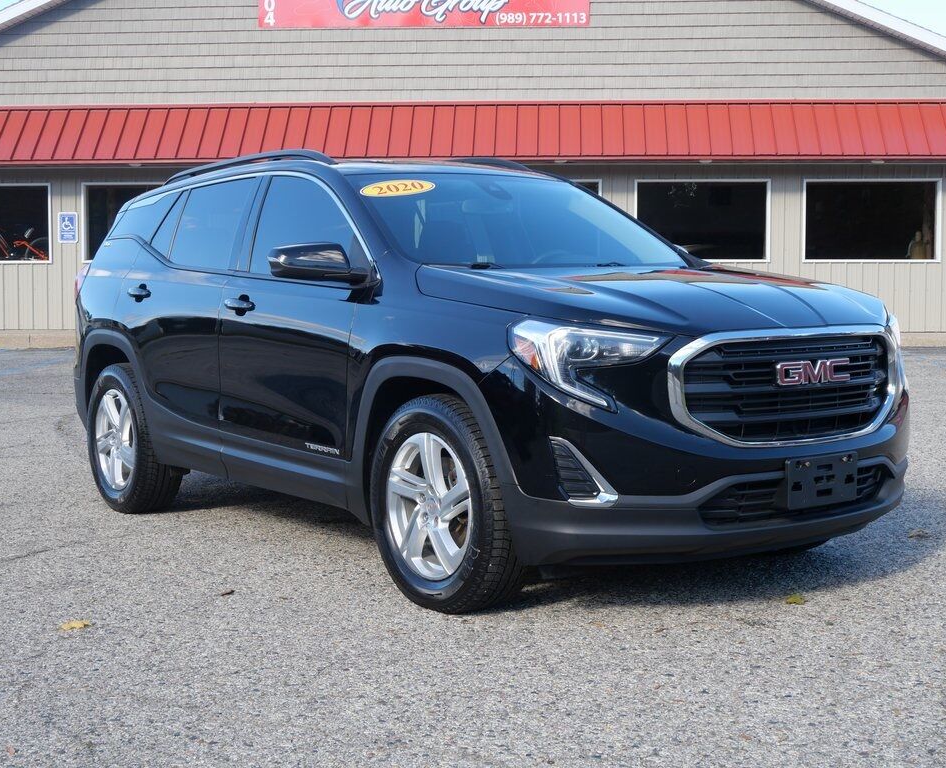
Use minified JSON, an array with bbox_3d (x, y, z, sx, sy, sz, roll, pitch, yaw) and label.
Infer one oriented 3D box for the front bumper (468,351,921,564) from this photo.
[{"bbox_3d":[0.916,0.216,4.676,1.830,0.650,0.660,-3,5,-35],"label":"front bumper"}]

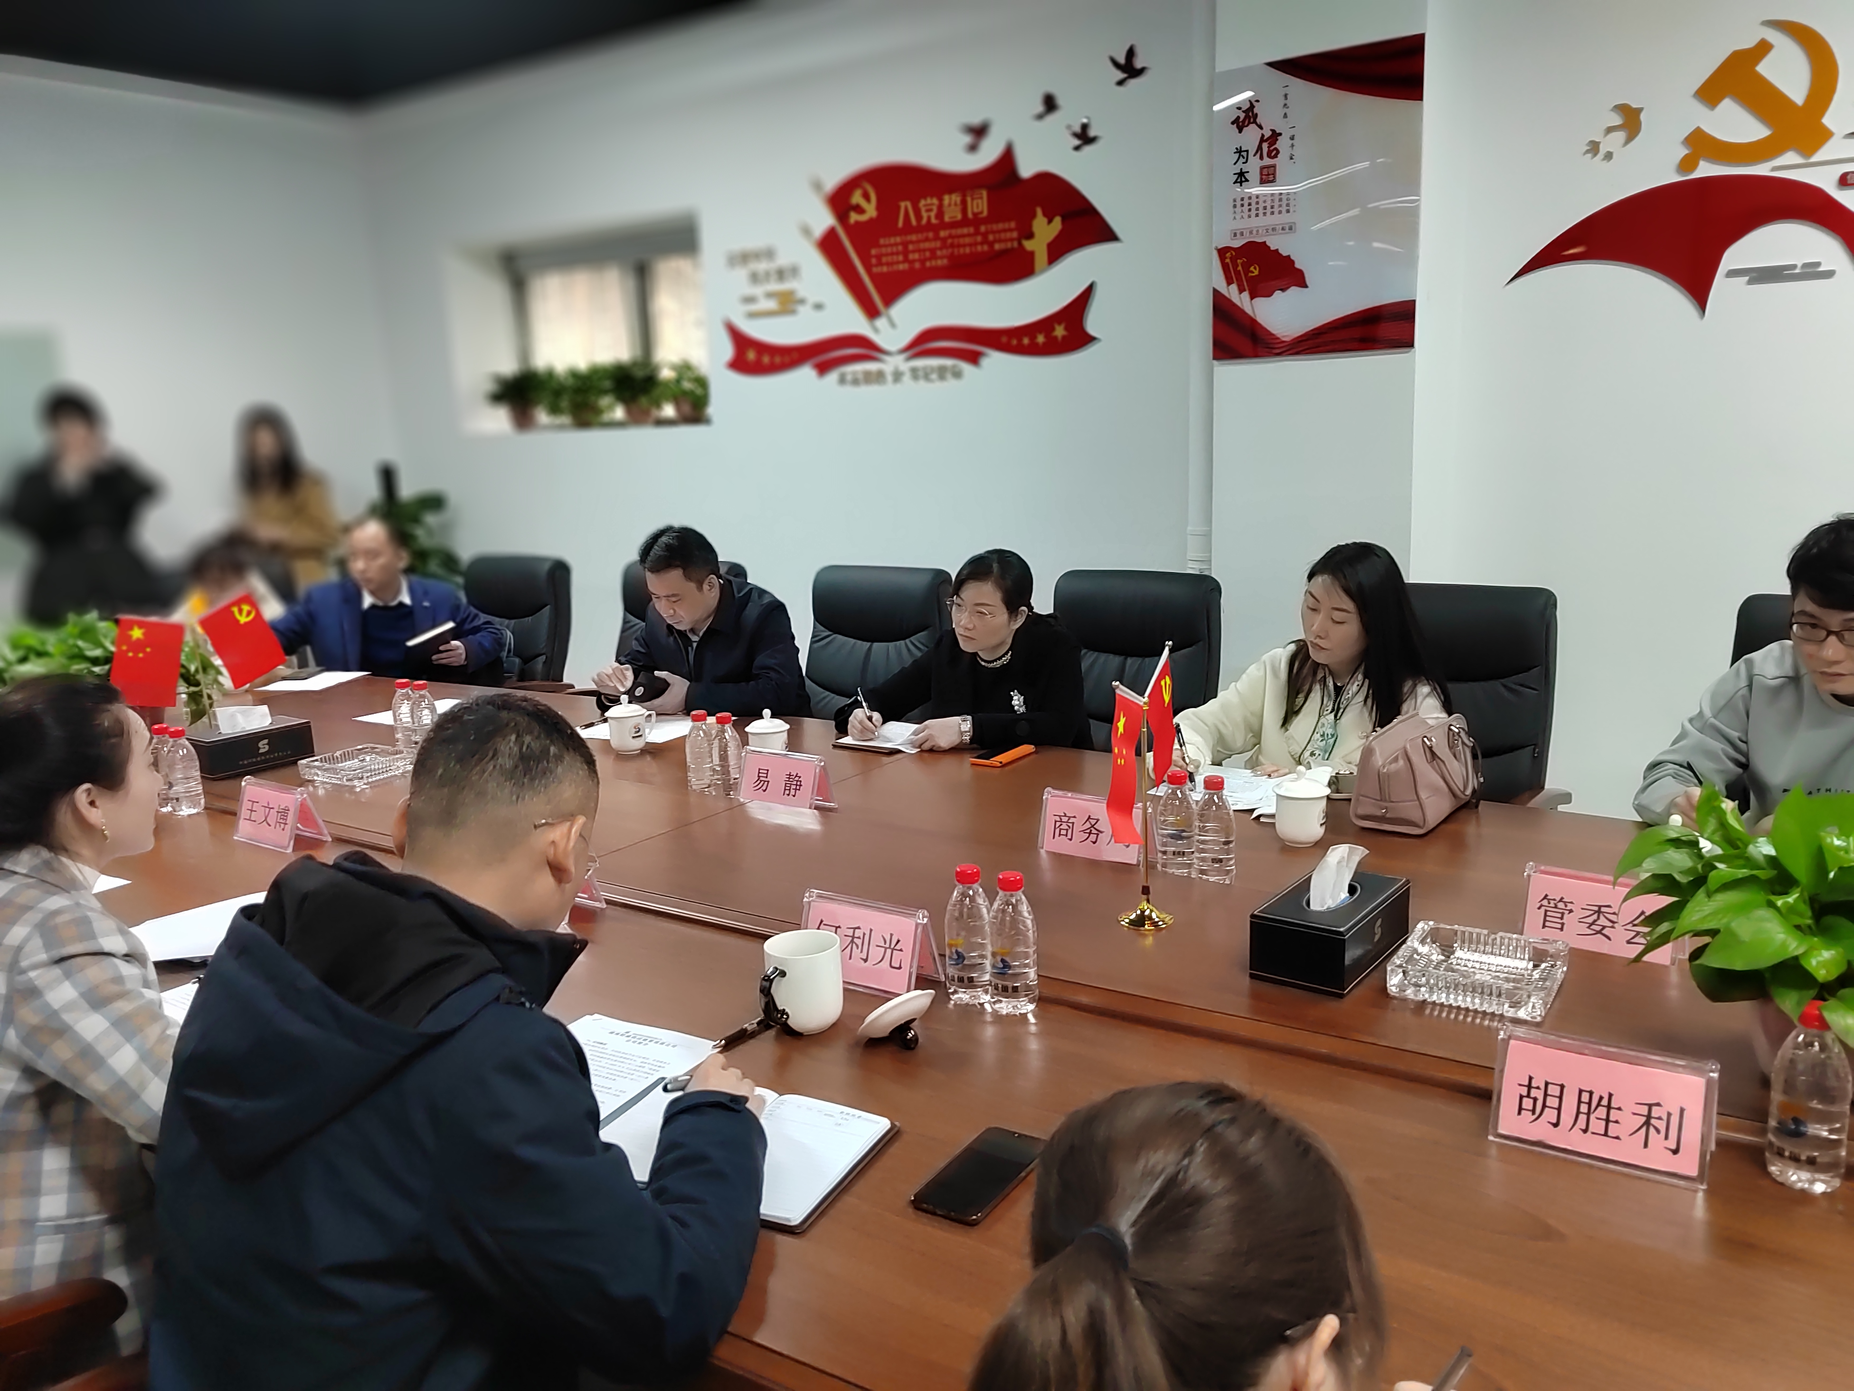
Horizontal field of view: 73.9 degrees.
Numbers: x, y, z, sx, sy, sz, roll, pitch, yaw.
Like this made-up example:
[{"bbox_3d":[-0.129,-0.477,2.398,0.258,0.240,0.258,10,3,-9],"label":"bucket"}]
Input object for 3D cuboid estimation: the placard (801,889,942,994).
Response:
[{"bbox_3d":[-0.084,0.345,1.736,0.195,0.110,0.080,4,13,30],"label":"placard"}]

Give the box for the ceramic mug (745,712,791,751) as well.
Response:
[{"bbox_3d":[-0.354,0.096,2.774,0.096,0.130,0.114,-1,12,7],"label":"ceramic mug"}]

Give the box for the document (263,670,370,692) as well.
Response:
[{"bbox_3d":[-2.008,-0.049,4.064,0.215,0.004,0.295,0,12,12],"label":"document"}]

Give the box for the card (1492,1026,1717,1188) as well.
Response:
[{"bbox_3d":[0.696,0.413,1.272,0.195,0.110,0.080,5,13,31],"label":"card"}]

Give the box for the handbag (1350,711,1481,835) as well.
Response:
[{"bbox_3d":[0.907,0.128,2.263,0.145,0.187,0.260,9,16,42],"label":"handbag"}]

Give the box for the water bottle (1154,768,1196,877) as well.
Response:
[{"bbox_3d":[0.405,0.210,1.990,0.061,0.175,0.061,5,14,31],"label":"water bottle"}]

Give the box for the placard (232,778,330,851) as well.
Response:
[{"bbox_3d":[-1.302,0.236,2.473,0.195,0.110,0.080,5,13,31],"label":"placard"}]

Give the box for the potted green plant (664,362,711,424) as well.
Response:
[{"bbox_3d":[-1.001,-1.263,5.127,0.200,0.265,0.200,-2,10,0],"label":"potted green plant"}]

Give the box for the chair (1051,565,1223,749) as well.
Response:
[{"bbox_3d":[0.489,0.235,3.500,0.600,1.121,0.670,4,12,29],"label":"chair"}]

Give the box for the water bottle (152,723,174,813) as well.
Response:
[{"bbox_3d":[-1.680,0.161,2.723,0.063,0.183,0.063,5,13,30],"label":"water bottle"}]

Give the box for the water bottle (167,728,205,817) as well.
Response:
[{"bbox_3d":[-1.557,0.159,2.581,0.061,0.175,0.061,5,14,31],"label":"water bottle"}]

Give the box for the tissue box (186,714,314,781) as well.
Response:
[{"bbox_3d":[-1.745,0.133,3.172,0.134,0.088,0.268,5,13,32],"label":"tissue box"}]

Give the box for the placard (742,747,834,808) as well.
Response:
[{"bbox_3d":[-0.304,0.179,2.667,0.195,0.110,0.080,5,13,30],"label":"placard"}]

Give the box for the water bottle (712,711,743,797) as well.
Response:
[{"bbox_3d":[-0.413,0.125,2.539,0.061,0.175,0.061,-2,12,0],"label":"water bottle"}]

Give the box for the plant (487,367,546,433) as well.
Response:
[{"bbox_3d":[-1.966,-1.415,5.897,0.275,0.295,0.267,5,14,30],"label":"plant"}]

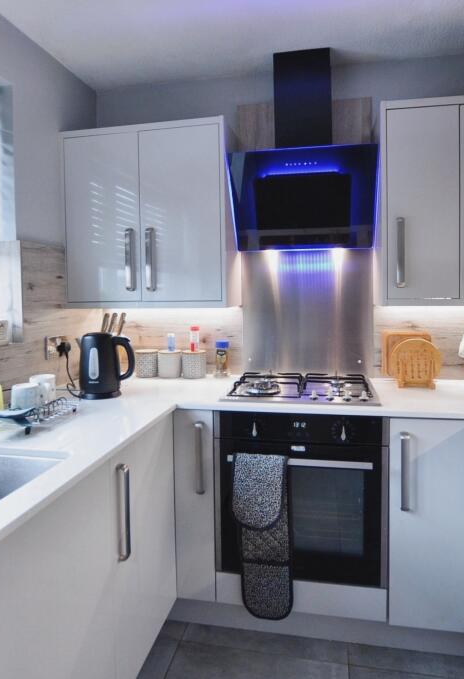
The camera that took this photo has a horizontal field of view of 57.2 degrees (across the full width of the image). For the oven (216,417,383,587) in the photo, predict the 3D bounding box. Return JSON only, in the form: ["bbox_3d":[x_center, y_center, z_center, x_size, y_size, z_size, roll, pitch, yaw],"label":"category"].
[{"bbox_3d":[0.282,0.531,1.726,0.597,0.597,0.570,1,5,11],"label":"oven"}]

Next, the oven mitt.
[{"bbox_3d":[0.108,0.675,1.462,0.205,0.577,0.070,1,5,11],"label":"oven mitt"}]

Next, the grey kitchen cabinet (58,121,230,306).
[{"bbox_3d":[-0.361,-0.534,1.971,0.745,0.770,0.326,1,5,11],"label":"grey kitchen cabinet"}]

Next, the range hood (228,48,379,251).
[{"bbox_3d":[0.304,-0.791,1.821,0.597,0.790,0.311,1,5,11],"label":"range hood"}]

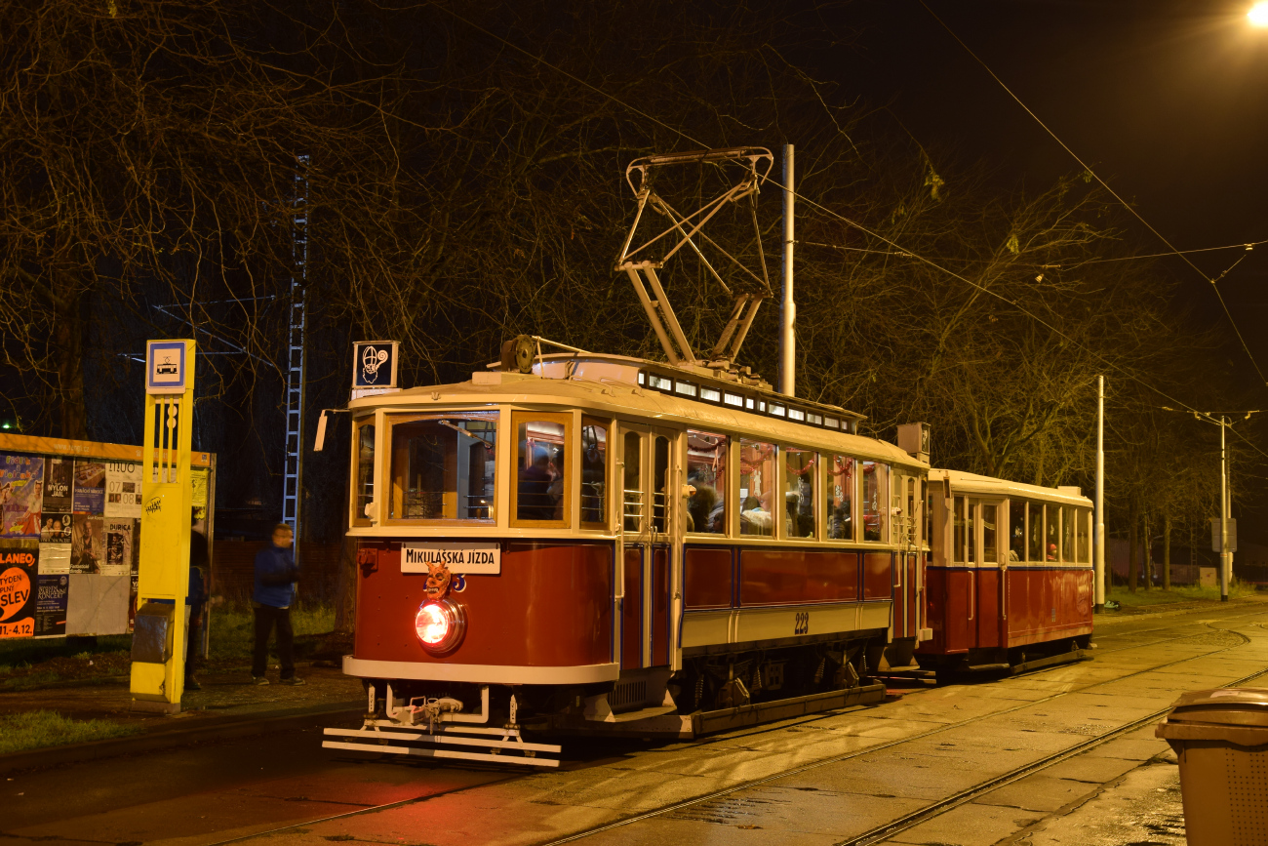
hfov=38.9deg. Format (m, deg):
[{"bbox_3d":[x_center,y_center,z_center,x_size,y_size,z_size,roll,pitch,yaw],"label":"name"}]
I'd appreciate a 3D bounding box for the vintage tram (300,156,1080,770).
[{"bbox_3d":[2.917,0.533,22.543,2.160,5.620,20.200,-1,-5,25],"label":"vintage tram"}]

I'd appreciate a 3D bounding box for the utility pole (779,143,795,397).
[{"bbox_3d":[2.609,-0.491,30.456,0.290,8.610,0.290,-1,-5,25],"label":"utility pole"}]

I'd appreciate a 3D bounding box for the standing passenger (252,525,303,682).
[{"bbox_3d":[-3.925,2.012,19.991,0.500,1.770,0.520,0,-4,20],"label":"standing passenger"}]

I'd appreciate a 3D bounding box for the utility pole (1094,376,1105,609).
[{"bbox_3d":[15.989,2.411,61.585,0.290,8.050,0.290,-1,-5,25],"label":"utility pole"}]

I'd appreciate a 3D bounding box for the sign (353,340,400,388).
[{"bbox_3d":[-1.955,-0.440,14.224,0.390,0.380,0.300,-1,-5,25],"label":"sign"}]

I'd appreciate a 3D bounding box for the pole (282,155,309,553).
[{"bbox_3d":[-8.226,-1.127,43.600,0.310,10.900,0.240,2,-4,-6],"label":"pole"}]

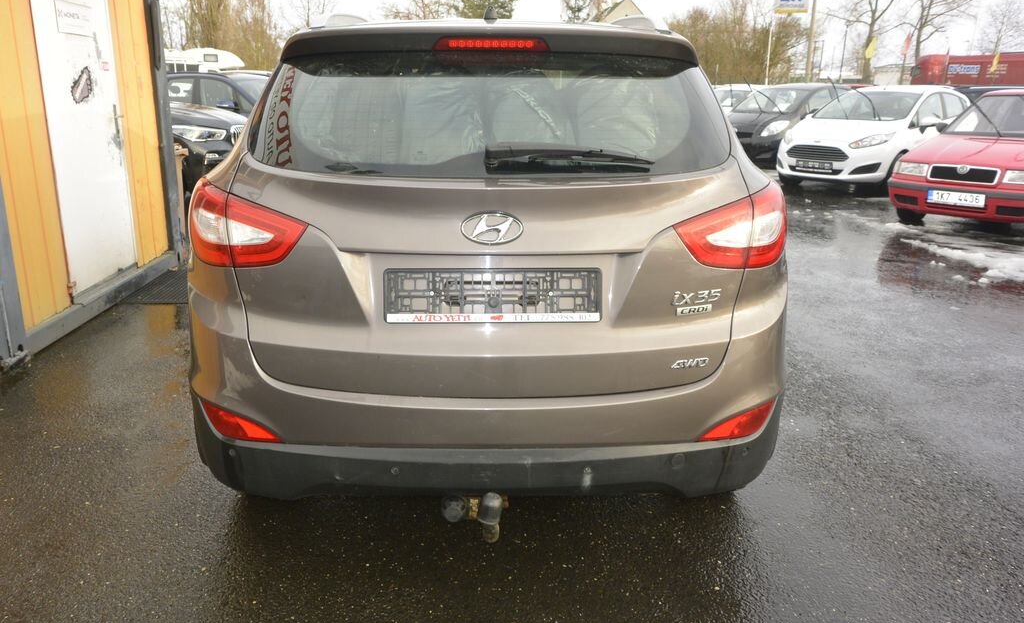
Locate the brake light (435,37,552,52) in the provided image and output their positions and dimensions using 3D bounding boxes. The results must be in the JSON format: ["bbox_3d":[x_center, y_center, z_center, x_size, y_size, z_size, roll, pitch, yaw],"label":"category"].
[{"bbox_3d":[-0.055,-0.694,1.996,0.295,0.045,0.050,0,16,-2],"label":"brake light"}]

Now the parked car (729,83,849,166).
[{"bbox_3d":[5.325,-3.547,14.628,3.770,1.530,1.700,-13,20,-37],"label":"parked car"}]

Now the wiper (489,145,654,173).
[{"bbox_3d":[0.144,-0.391,1.964,0.430,0.075,0.070,0,16,-2],"label":"wiper"}]

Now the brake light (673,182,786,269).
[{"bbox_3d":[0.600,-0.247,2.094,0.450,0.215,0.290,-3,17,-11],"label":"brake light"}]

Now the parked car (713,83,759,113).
[{"bbox_3d":[5.294,-4.569,18.201,3.900,1.500,1.700,-13,21,-38],"label":"parked car"}]

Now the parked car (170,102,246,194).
[{"bbox_3d":[-5.181,-2.802,11.832,4.650,1.660,1.890,13,21,38],"label":"parked car"}]

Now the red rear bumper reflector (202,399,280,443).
[{"bbox_3d":[-0.727,0.290,2.068,0.260,0.080,0.140,4,17,13],"label":"red rear bumper reflector"}]

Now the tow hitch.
[{"bbox_3d":[-0.098,0.508,1.980,0.165,0.130,0.180,0,16,-2],"label":"tow hitch"}]

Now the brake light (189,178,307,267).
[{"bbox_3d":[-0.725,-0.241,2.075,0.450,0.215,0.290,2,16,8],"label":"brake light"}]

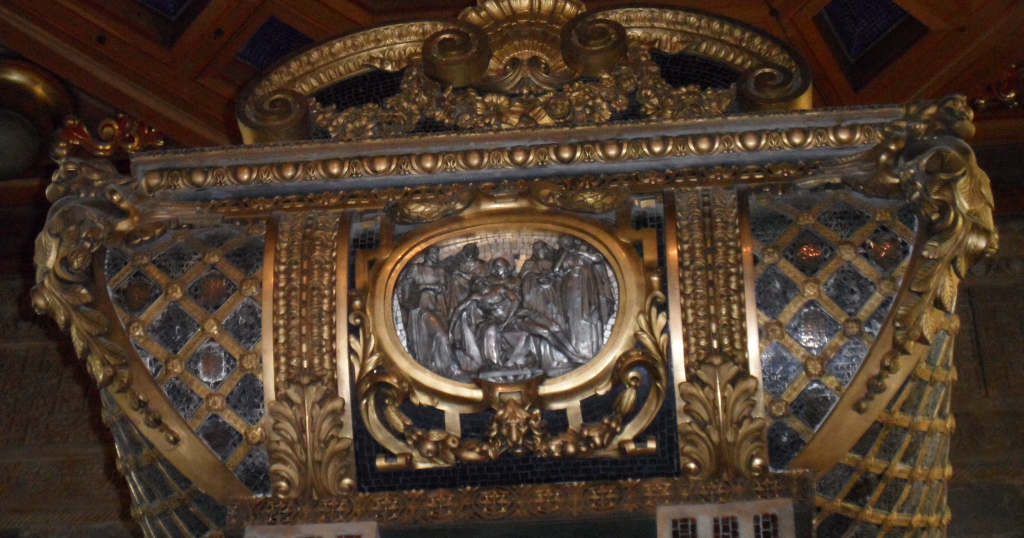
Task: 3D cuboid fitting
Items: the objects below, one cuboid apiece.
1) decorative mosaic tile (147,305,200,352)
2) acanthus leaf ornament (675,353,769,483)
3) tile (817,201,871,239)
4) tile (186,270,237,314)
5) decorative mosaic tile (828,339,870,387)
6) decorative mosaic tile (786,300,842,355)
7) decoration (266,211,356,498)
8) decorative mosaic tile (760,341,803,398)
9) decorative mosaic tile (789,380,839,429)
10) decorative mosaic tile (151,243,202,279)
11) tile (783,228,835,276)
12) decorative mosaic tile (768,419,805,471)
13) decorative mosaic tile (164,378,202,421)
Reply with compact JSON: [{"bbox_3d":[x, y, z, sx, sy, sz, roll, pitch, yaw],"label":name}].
[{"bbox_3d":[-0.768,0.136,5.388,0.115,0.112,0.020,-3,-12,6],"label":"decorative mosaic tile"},{"bbox_3d":[0.461,0.327,5.209,0.200,0.085,0.285,-3,-86,6],"label":"acanthus leaf ornament"},{"bbox_3d":[0.739,-0.108,5.277,0.117,0.096,0.020,-3,-30,6],"label":"tile"},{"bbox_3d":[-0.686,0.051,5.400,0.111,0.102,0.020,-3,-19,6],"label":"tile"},{"bbox_3d":[0.741,0.203,5.214,0.094,0.020,0.103,-3,-87,6],"label":"decorative mosaic tile"},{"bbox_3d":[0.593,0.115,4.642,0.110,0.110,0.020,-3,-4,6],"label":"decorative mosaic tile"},{"bbox_3d":[-0.447,0.195,5.327,0.200,0.630,0.130,-3,-10,6],"label":"decoration"},{"bbox_3d":[0.596,0.222,5.231,0.090,0.020,0.121,-3,-86,6],"label":"decorative mosaic tile"},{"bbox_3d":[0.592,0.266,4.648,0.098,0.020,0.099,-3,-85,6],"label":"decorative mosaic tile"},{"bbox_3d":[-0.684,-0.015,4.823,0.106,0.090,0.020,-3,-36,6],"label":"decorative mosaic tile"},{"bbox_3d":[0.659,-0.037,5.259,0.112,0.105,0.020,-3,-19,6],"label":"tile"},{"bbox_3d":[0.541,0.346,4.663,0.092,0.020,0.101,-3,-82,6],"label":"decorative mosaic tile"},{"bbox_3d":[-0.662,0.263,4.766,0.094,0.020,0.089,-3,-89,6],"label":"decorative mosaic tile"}]

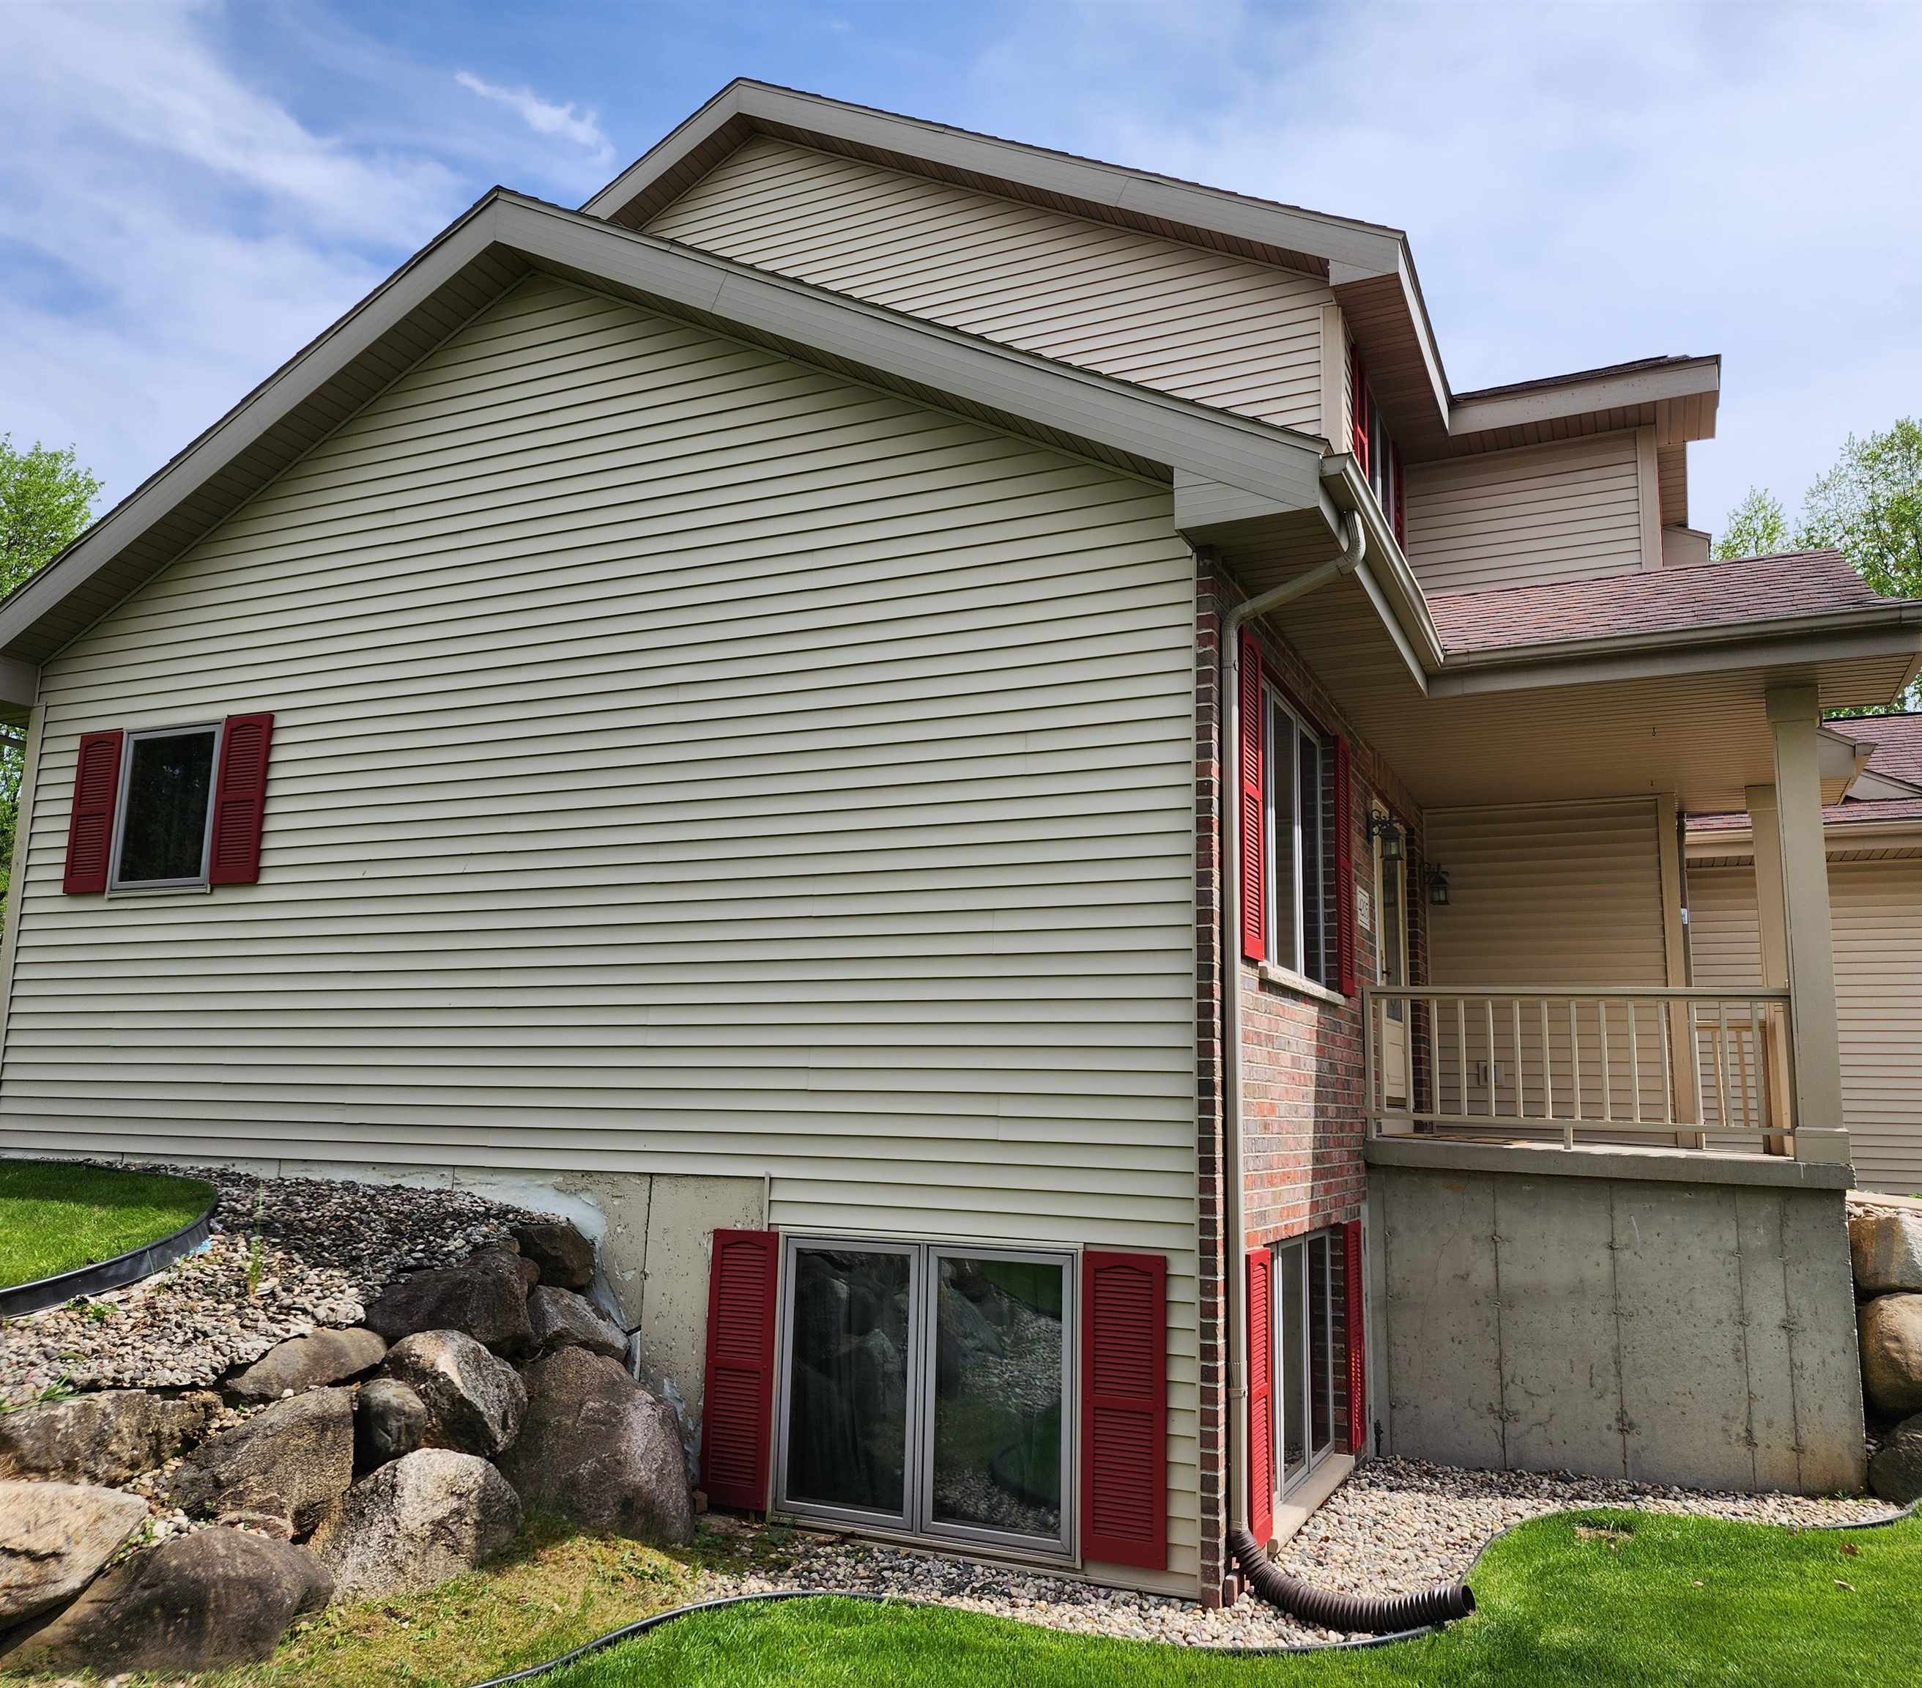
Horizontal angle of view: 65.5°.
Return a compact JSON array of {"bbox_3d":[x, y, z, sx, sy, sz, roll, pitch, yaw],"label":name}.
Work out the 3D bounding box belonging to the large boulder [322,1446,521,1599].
[{"bbox_3d":[-1.957,2.458,5.426,0.580,0.468,0.669,-8,-13,43],"label":"large boulder"}]

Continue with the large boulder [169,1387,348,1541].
[{"bbox_3d":[-2.782,2.463,5.950,0.671,0.555,0.600,5,-10,-23],"label":"large boulder"}]

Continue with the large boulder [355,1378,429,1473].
[{"bbox_3d":[-2.395,2.468,6.350,0.325,0.369,0.400,4,-10,-19],"label":"large boulder"}]

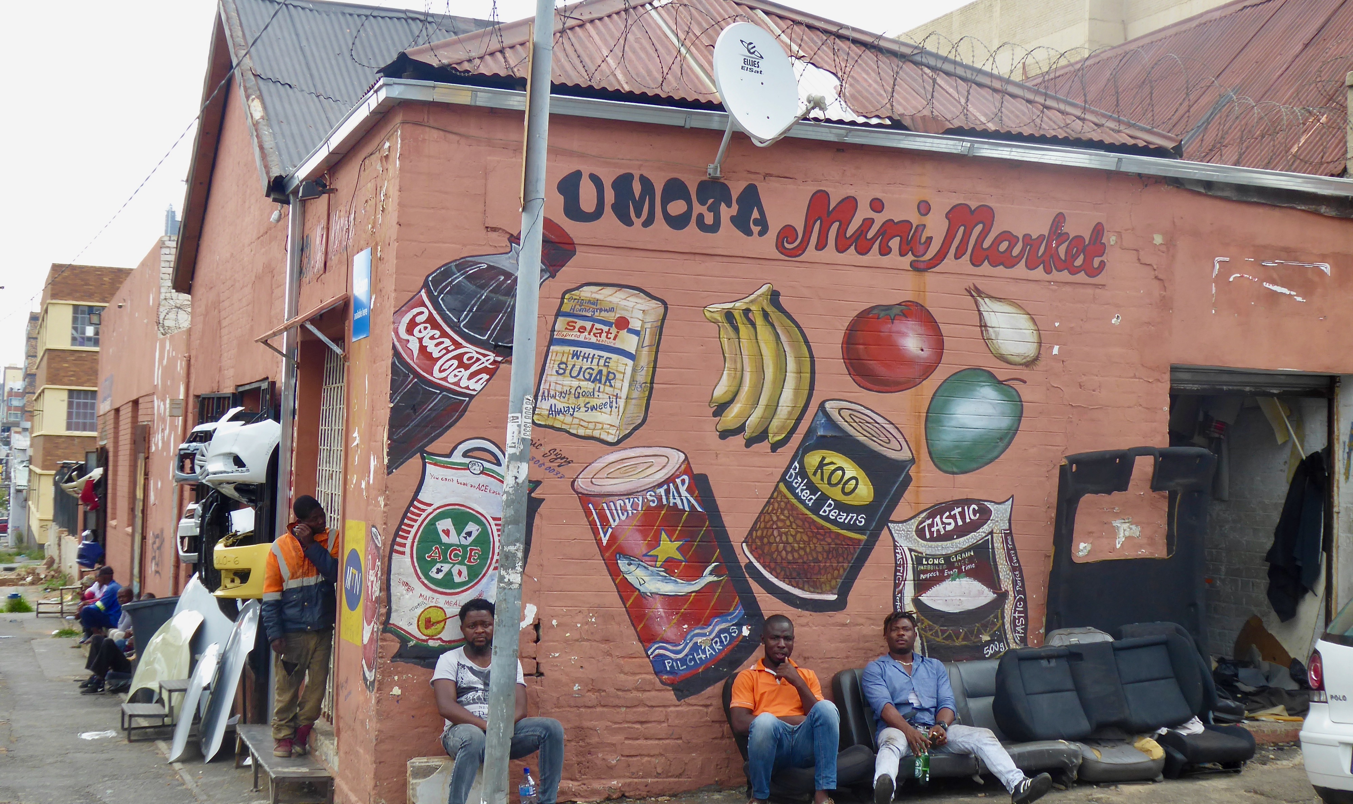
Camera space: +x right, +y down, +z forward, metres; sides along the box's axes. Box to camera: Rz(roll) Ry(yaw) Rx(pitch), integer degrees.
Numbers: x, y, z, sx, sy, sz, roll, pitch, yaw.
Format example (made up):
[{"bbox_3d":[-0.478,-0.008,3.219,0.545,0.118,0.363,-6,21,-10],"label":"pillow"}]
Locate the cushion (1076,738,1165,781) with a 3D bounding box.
[{"bbox_3d":[2.381,1.951,10.105,0.484,0.175,0.494,-1,3,-4],"label":"cushion"}]

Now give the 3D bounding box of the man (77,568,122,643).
[{"bbox_3d":[-8.255,2.906,26.300,0.750,1.080,0.500,3,-3,-26],"label":"man"}]

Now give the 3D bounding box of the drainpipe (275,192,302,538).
[{"bbox_3d":[-2.715,0.535,12.689,0.093,3.966,0.103,2,-3,-20],"label":"drainpipe"}]

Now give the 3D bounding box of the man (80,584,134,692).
[{"bbox_3d":[-5.769,2.458,18.900,0.820,1.060,0.520,3,-3,-31],"label":"man"}]

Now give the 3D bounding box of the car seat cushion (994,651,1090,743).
[{"bbox_3d":[2.029,1.625,10.174,0.505,0.536,0.175,-5,-19,-13],"label":"car seat cushion"}]

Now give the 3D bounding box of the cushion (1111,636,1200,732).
[{"bbox_3d":[2.730,1.608,10.485,0.484,0.536,0.175,-5,-19,-13],"label":"cushion"}]

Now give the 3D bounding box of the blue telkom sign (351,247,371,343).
[{"bbox_3d":[-1.793,-0.602,10.386,0.031,0.515,0.556,2,-3,-20],"label":"blue telkom sign"}]

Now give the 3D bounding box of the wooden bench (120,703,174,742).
[{"bbox_3d":[-4.158,2.521,14.459,0.340,0.206,0.824,2,-3,-20],"label":"wooden bench"}]

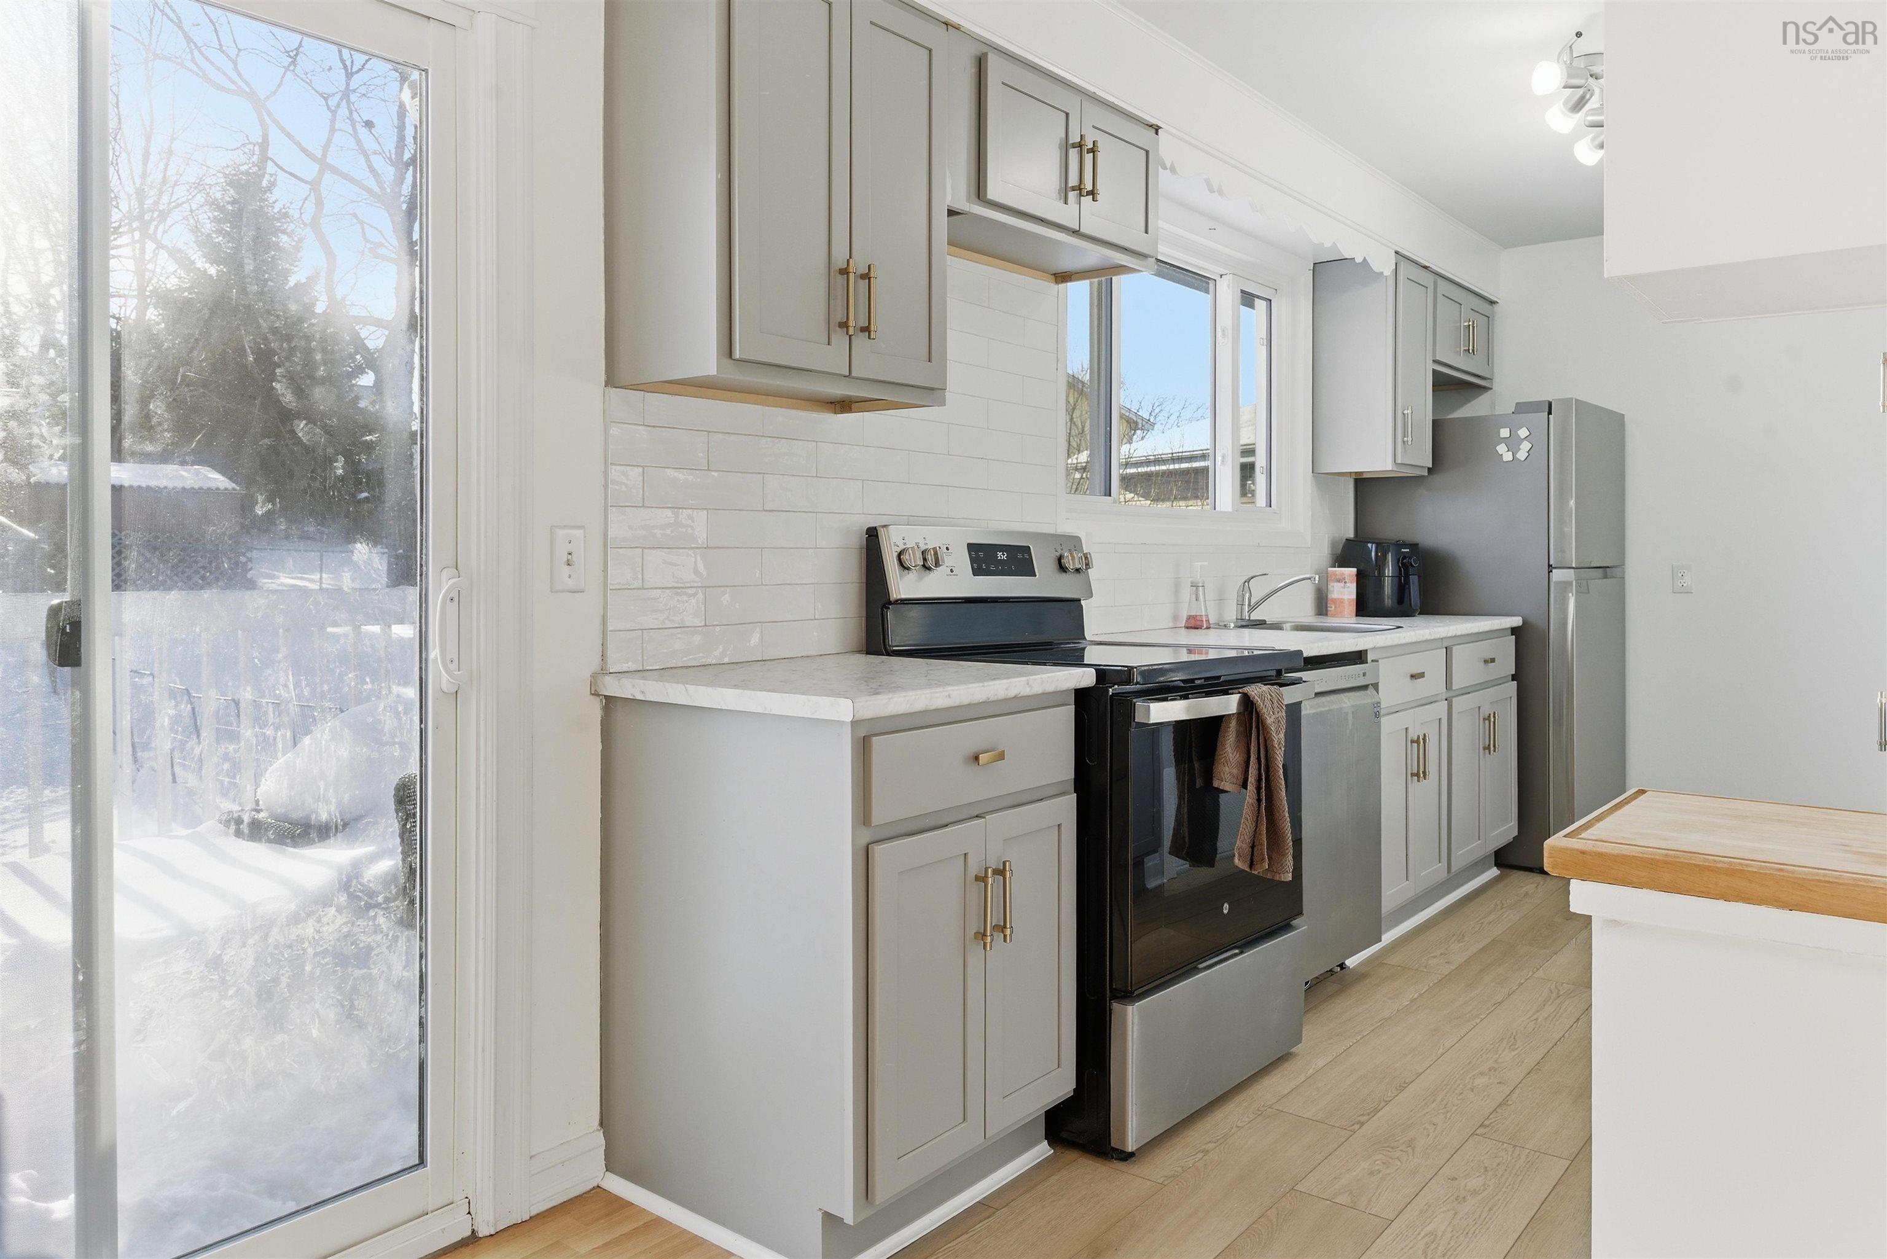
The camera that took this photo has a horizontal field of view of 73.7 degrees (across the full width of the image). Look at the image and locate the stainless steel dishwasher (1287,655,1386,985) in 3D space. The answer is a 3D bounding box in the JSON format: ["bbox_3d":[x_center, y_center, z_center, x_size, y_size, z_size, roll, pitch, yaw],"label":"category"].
[{"bbox_3d":[0.794,0.517,3.452,0.608,0.864,0.607,2,4,40],"label":"stainless steel dishwasher"}]

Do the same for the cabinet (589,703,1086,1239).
[{"bbox_3d":[-0.181,0.563,2.312,0.642,0.896,0.594,2,4,40],"label":"cabinet"}]

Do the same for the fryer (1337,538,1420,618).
[{"bbox_3d":[1.614,-0.189,4.648,0.260,0.280,0.330,-2,3,-32],"label":"fryer"}]

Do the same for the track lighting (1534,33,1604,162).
[{"bbox_3d":[1.737,-1.383,3.243,0.220,0.200,0.650,2,4,40],"label":"track lighting"}]

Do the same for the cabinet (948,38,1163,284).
[{"bbox_3d":[0.162,-1.051,2.907,0.317,0.329,0.793,2,4,40],"label":"cabinet"}]

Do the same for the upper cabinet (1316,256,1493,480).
[{"bbox_3d":[1.819,-0.952,4.883,0.320,0.744,1.112,2,4,40],"label":"upper cabinet"}]

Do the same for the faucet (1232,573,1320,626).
[{"bbox_3d":[1.077,-0.099,4.058,0.230,0.166,0.180,2,4,40],"label":"faucet"}]

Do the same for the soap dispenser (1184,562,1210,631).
[{"bbox_3d":[0.771,-0.103,3.825,0.068,0.200,0.068,0,3,0],"label":"soap dispenser"}]

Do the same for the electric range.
[{"bbox_3d":[0.337,0.378,2.826,0.725,1.208,0.753,2,4,40],"label":"electric range"}]

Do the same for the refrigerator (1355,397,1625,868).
[{"bbox_3d":[2.169,0.016,4.971,0.735,1.696,0.730,2,4,40],"label":"refrigerator"}]

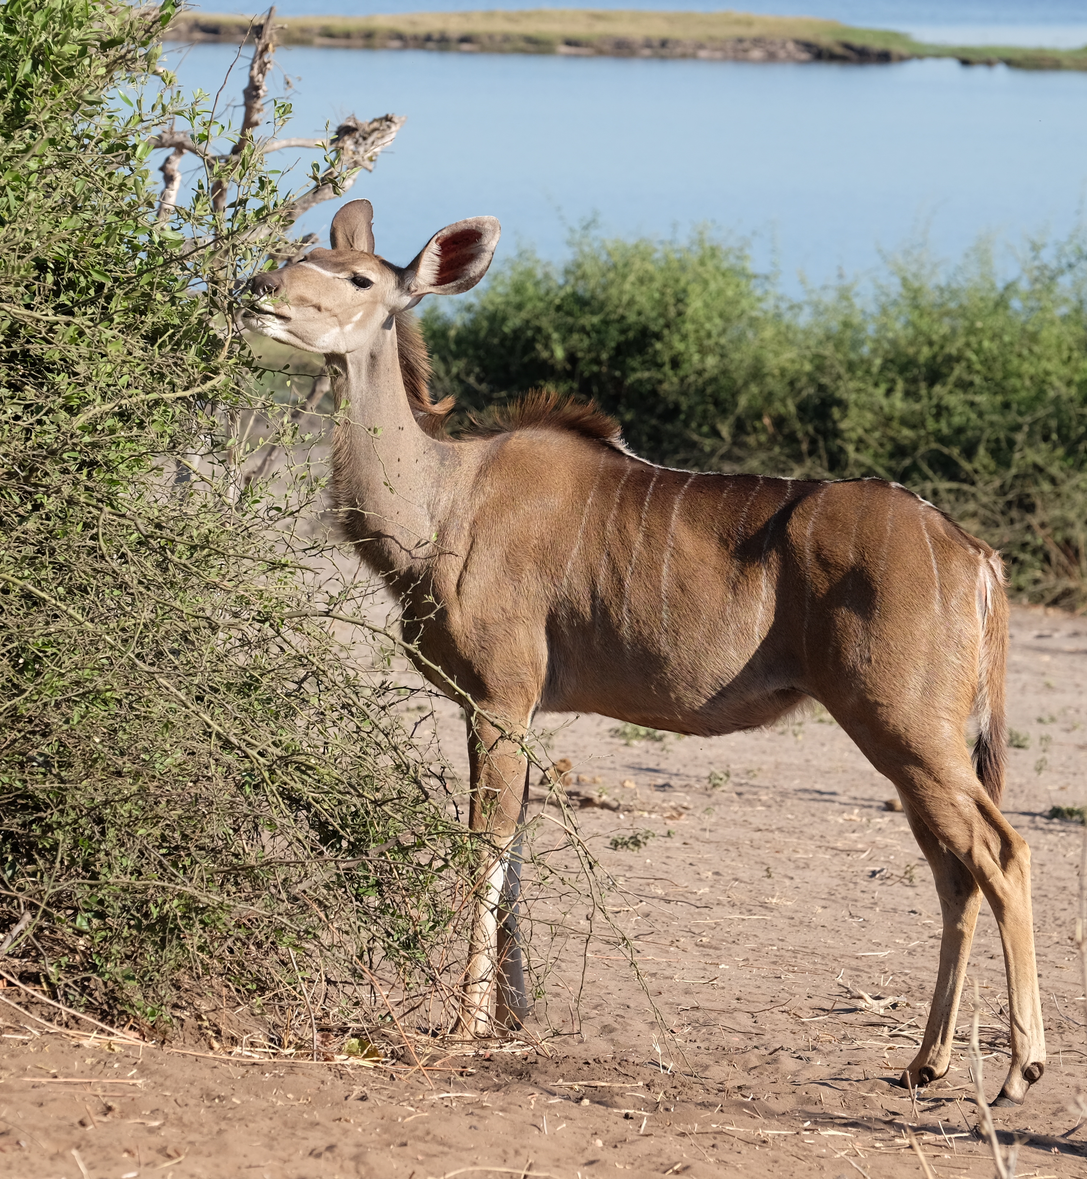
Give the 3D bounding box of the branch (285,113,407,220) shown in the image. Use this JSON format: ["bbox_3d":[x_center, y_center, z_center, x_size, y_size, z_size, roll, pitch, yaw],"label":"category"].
[{"bbox_3d":[-0.506,-1.077,19.200,0.403,0.110,0.110,-39,0,0],"label":"branch"}]

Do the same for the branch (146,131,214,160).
[{"bbox_3d":[-0.923,-1.133,19.200,0.173,0.045,0.050,10,0,0],"label":"branch"}]

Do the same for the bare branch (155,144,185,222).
[{"bbox_3d":[-0.951,-1.038,19.200,0.050,0.201,0.050,14,0,0],"label":"bare branch"}]

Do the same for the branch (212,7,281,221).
[{"bbox_3d":[-0.761,-1.215,19.200,0.100,0.558,0.100,13,0,0],"label":"branch"}]

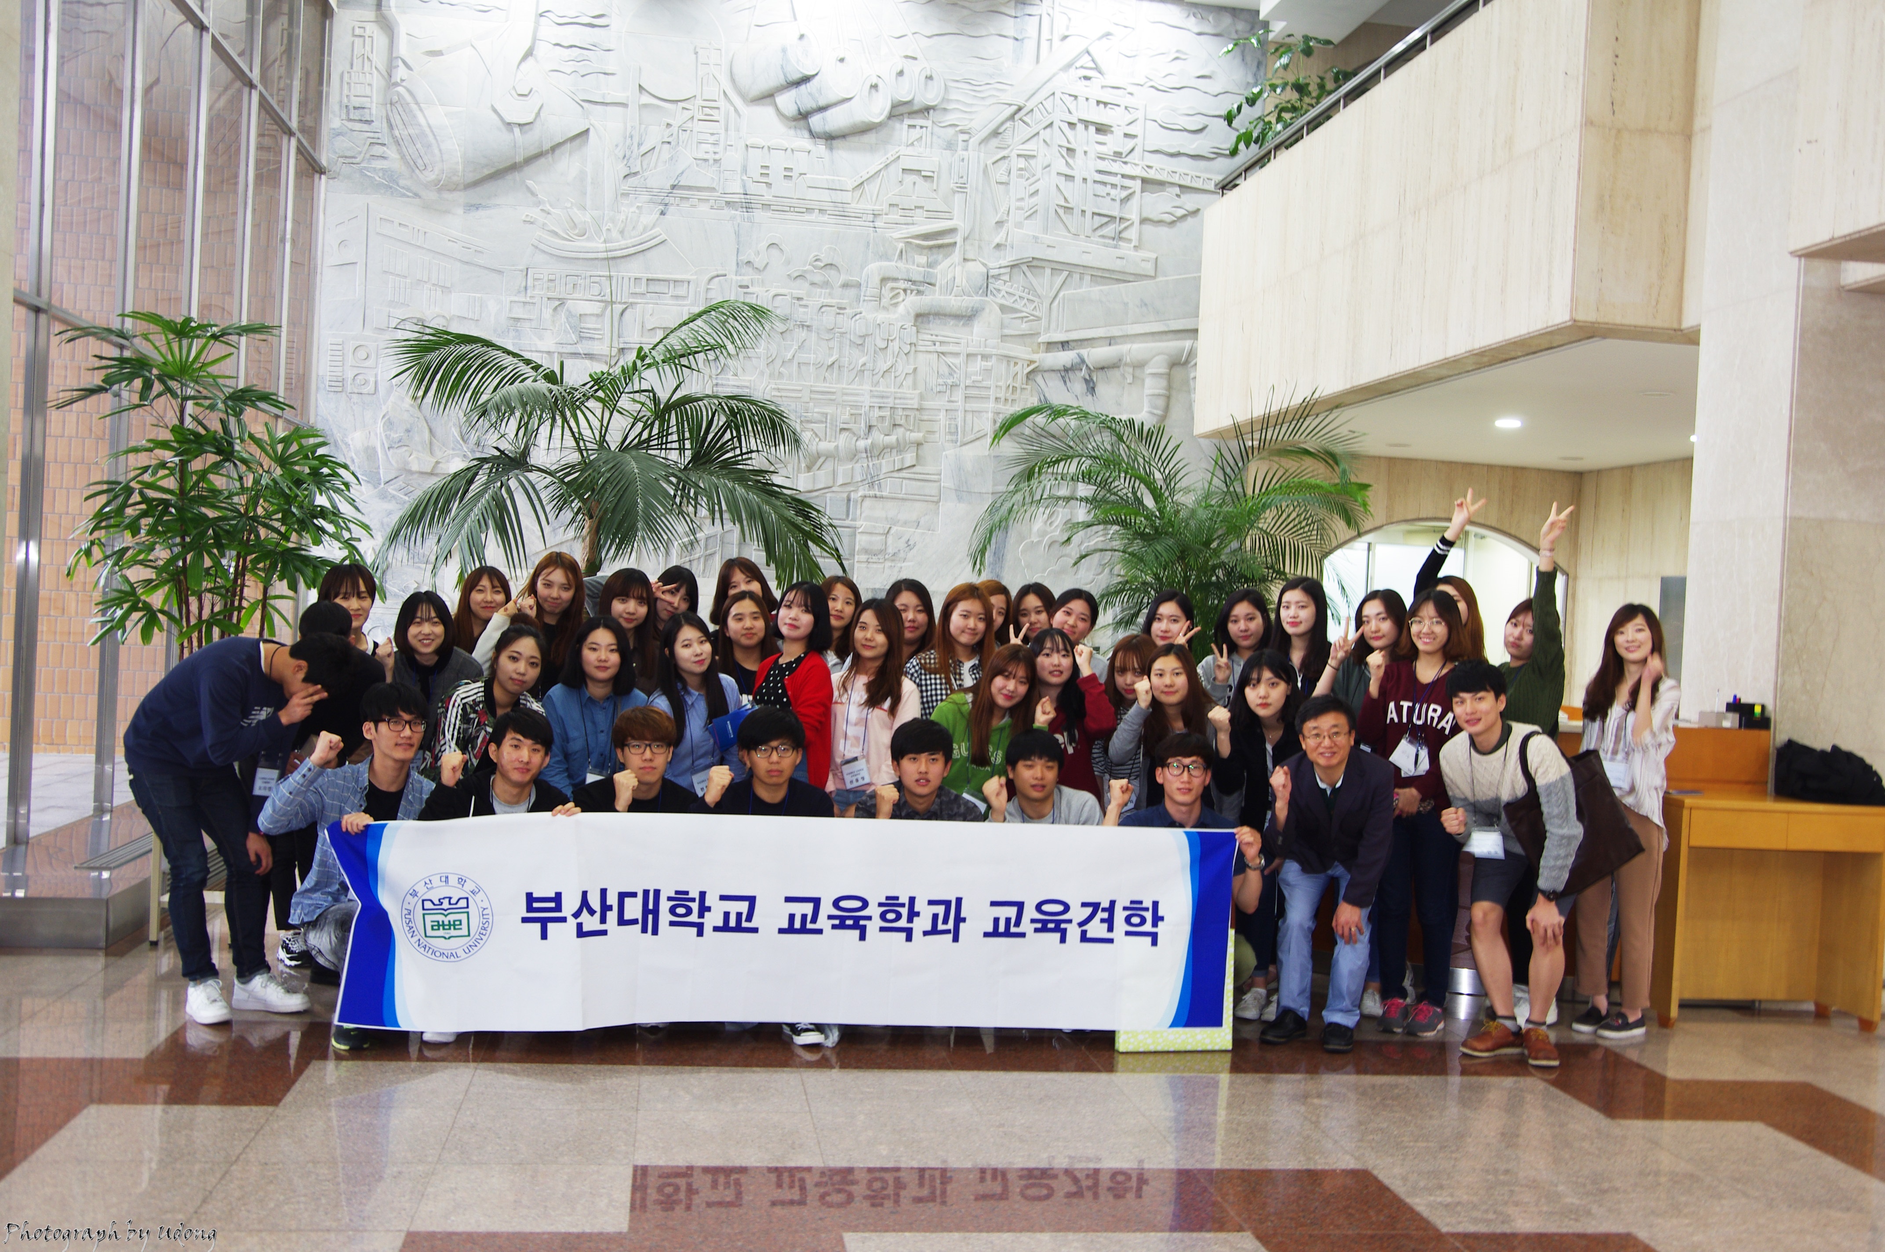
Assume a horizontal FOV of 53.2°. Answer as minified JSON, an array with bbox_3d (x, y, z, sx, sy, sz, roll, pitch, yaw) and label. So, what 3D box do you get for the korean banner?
[{"bbox_3d":[-0.481,1.004,6.247,3.000,0.720,0.120,3,1,-11],"label":"korean banner"}]

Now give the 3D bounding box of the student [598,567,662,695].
[{"bbox_3d":[-1.209,0.555,7.158,0.430,1.553,0.290,3,1,-9],"label":"student"}]

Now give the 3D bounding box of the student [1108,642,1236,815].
[{"bbox_3d":[0.873,0.761,7.205,0.500,1.392,0.420,3,1,6],"label":"student"}]

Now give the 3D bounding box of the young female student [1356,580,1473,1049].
[{"bbox_3d":[1.779,0.682,7.050,0.440,1.643,0.320,3,1,9],"label":"young female student"}]

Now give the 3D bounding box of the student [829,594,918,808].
[{"bbox_3d":[-0.266,0.647,7.154,0.420,1.490,0.400,3,1,1],"label":"student"}]

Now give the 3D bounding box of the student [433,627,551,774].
[{"bbox_3d":[-1.623,0.664,6.857,0.450,1.355,0.420,2,1,-23],"label":"student"}]

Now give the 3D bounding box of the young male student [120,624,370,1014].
[{"bbox_3d":[-2.372,0.663,6.420,0.740,1.299,0.470,3,1,31],"label":"young male student"}]

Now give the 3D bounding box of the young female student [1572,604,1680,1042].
[{"bbox_3d":[2.605,0.728,7.179,0.400,1.628,0.310,3,1,23],"label":"young female student"}]

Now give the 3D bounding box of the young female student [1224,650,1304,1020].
[{"bbox_3d":[1.251,0.785,7.101,0.430,1.370,0.480,3,1,3],"label":"young female student"}]

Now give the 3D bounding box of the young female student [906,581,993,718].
[{"bbox_3d":[0.002,0.616,7.407,0.430,1.570,0.360,3,1,-3],"label":"young female student"}]

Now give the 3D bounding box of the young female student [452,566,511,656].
[{"bbox_3d":[-1.832,0.530,7.458,0.430,1.534,0.300,3,1,-15],"label":"young female student"}]

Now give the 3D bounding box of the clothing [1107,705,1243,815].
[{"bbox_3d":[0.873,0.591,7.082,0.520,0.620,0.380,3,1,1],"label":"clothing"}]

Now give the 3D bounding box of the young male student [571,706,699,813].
[{"bbox_3d":[-1.053,0.826,6.435,0.520,1.103,0.620,3,1,-7],"label":"young male student"}]

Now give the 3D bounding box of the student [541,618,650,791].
[{"bbox_3d":[-1.272,0.661,6.856,0.460,1.370,0.480,3,1,-9],"label":"student"}]

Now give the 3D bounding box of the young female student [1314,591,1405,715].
[{"bbox_3d":[1.651,0.676,7.340,0.450,1.633,0.320,3,1,14],"label":"young female student"}]

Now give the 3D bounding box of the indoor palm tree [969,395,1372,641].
[{"bbox_3d":[1.078,0.168,9.210,1.900,2.491,1.800,3,1,-6],"label":"indoor palm tree"}]

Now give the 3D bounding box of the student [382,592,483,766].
[{"bbox_3d":[-1.958,0.595,7.155,0.460,1.420,0.450,3,1,-12],"label":"student"}]

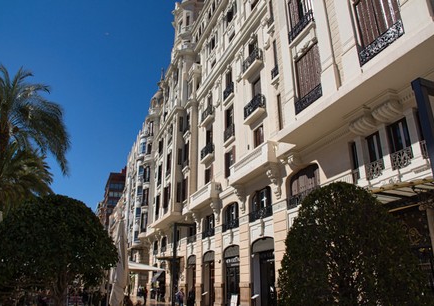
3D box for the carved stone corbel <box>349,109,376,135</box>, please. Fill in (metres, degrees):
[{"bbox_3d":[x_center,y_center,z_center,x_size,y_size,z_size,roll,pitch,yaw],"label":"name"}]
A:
[{"bbox_3d":[5.870,-1.223,13.798,0.689,0.795,0.774,9,-24,-21],"label":"carved stone corbel"}]

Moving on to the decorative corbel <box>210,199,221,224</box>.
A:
[{"bbox_3d":[-0.159,4.468,26.629,0.721,2.014,0.636,9,-24,-21],"label":"decorative corbel"}]

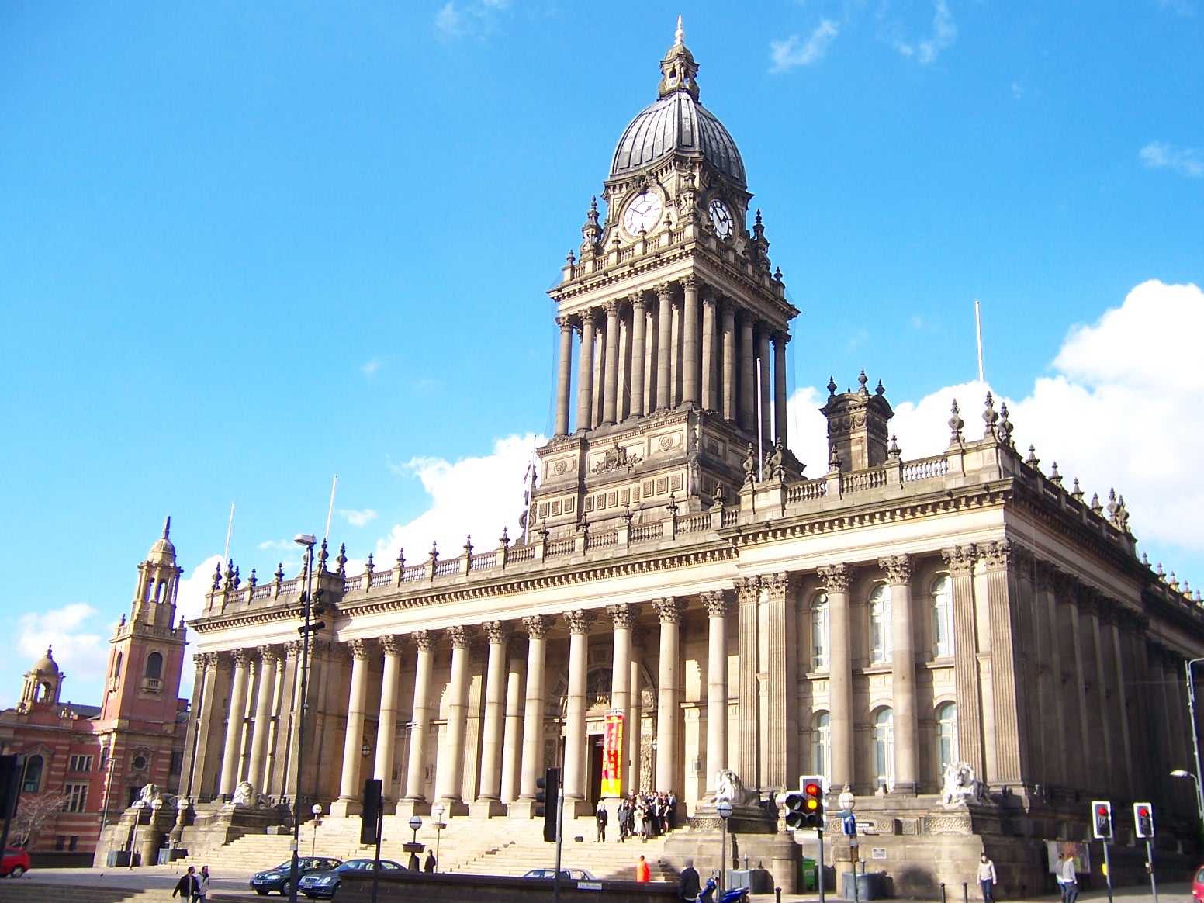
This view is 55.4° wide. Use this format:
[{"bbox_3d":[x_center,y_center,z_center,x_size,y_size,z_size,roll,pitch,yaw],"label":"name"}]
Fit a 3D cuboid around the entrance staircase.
[{"bbox_3d":[-8.973,20.858,60.701,36.000,3.200,8.000,-14,-24,38],"label":"entrance staircase"}]

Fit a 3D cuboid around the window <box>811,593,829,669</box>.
[{"bbox_3d":[10.646,8.483,54.628,1.550,3.700,0.350,-14,-25,38],"label":"window"}]

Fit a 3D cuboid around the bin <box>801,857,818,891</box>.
[{"bbox_3d":[7.933,16.319,44.300,0.800,1.170,0.620,-7,-21,25],"label":"bin"}]

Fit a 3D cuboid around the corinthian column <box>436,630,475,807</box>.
[{"bbox_3d":[-8.729,15.835,69.230,1.280,10.500,1.280,-14,-25,38],"label":"corinthian column"}]

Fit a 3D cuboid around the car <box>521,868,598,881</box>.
[{"bbox_3d":[-1.716,16.472,43.263,4.500,1.420,1.740,18,-25,-37],"label":"car"}]

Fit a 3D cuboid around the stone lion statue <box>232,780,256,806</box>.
[{"bbox_3d":[-21.941,21.497,72.045,1.283,1.534,3.036,-14,-25,37],"label":"stone lion statue"}]

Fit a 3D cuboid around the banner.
[{"bbox_3d":[0.575,15.807,59.992,1.100,4.500,0.090,-9,-22,29],"label":"banner"}]

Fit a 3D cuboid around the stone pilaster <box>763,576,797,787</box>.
[{"bbox_3d":[8.328,10.641,53.236,1.200,9.950,0.850,-14,-24,38],"label":"stone pilaster"}]

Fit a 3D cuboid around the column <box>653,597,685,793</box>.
[{"bbox_3d":[3.465,12.808,59.568,1.280,10.400,1.280,-14,-25,38],"label":"column"}]

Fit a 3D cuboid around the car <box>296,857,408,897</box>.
[{"bbox_3d":[-9.663,17.029,45.806,1.820,1.460,4.820,-14,-25,38],"label":"car"}]

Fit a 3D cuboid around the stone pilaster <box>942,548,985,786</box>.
[{"bbox_3d":[15.199,9.045,47.680,1.315,10.298,0.626,-14,-25,37],"label":"stone pilaster"}]

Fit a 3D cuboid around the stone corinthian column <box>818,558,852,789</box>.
[{"bbox_3d":[10.952,10.348,52.459,1.316,10.400,1.316,-14,-25,38],"label":"stone corinthian column"}]

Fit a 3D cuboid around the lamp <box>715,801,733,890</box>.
[{"bbox_3d":[4.667,15.144,44.088,0.580,3.600,0.580,2,-19,1],"label":"lamp"}]

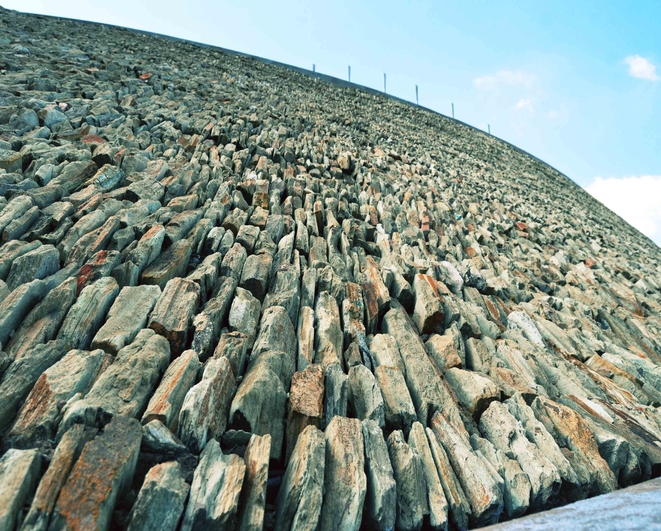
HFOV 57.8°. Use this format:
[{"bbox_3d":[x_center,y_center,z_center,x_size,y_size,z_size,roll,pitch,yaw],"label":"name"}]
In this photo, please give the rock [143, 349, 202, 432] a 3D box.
[{"bbox_3d":[-0.697,0.547,2.677,0.132,0.126,0.420,17,15,-5],"label":"rock"}]

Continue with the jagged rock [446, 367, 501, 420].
[{"bbox_3d":[0.832,0.745,3.517,0.220,0.176,0.340,18,15,-1],"label":"jagged rock"}]

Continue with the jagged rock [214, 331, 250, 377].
[{"bbox_3d":[-0.506,0.449,3.086,0.138,0.124,0.280,17,15,-5],"label":"jagged rock"}]

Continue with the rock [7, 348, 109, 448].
[{"bbox_3d":[-1.081,0.522,2.417,0.206,0.155,0.440,15,15,-8],"label":"rock"}]

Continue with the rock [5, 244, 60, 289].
[{"bbox_3d":[-1.628,0.000,3.287,0.163,0.130,0.360,14,15,-12],"label":"rock"}]

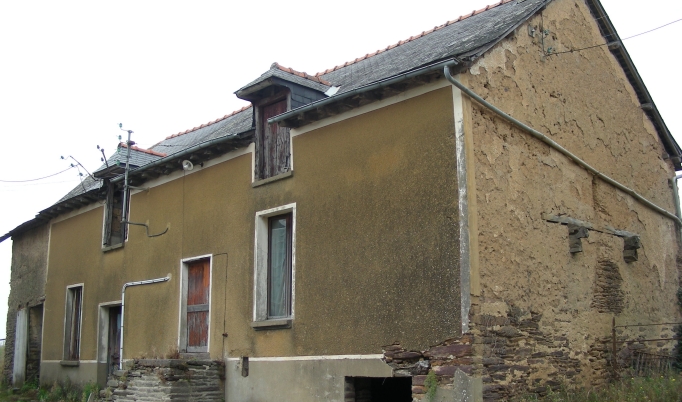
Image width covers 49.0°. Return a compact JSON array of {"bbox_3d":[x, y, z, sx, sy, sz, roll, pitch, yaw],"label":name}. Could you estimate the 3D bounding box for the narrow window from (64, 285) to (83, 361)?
[{"bbox_3d":[-6.913,3.192,19.596,0.207,1.953,0.936,12,-17,-44],"label":"narrow window"}]

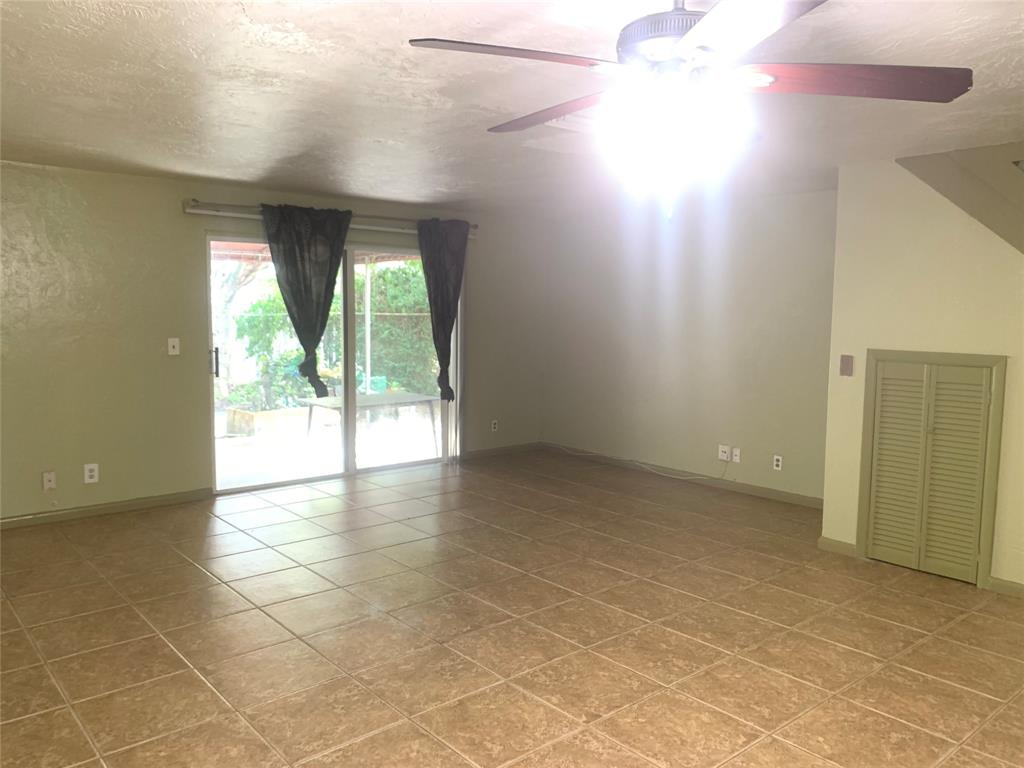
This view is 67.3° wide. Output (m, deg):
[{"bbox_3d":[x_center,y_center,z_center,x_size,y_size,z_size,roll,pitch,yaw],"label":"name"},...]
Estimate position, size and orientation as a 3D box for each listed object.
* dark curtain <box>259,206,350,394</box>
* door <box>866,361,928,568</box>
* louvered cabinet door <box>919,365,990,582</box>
[{"bbox_3d":[-1.677,-0.664,6.377,0.795,1.580,0.120,-4,7,-41],"label":"dark curtain"},{"bbox_3d":[2.288,0.477,4.569,0.030,1.200,0.300,-4,7,-41],"label":"door"},{"bbox_3d":[2.489,0.499,4.338,0.030,1.200,0.313,-4,7,-41],"label":"louvered cabinet door"}]

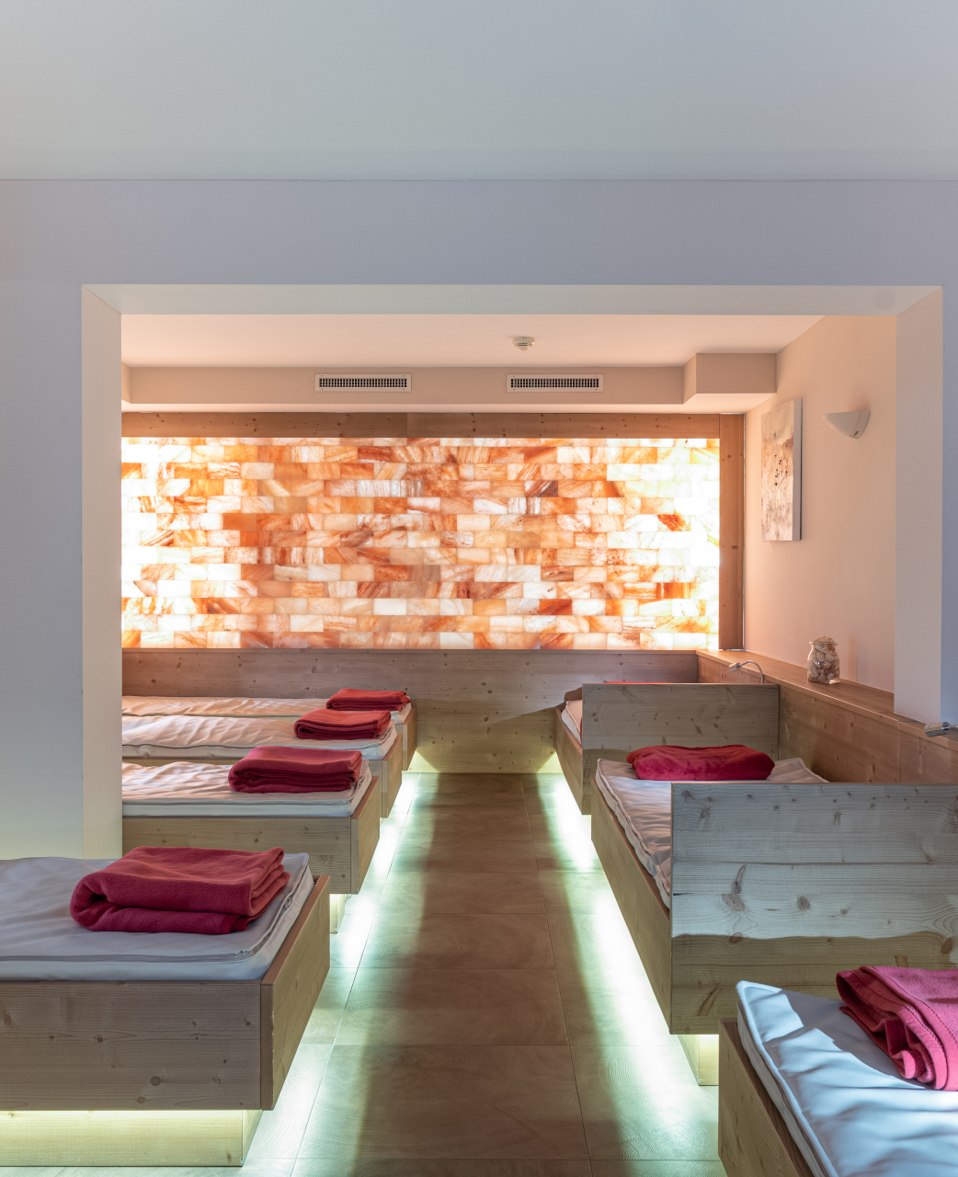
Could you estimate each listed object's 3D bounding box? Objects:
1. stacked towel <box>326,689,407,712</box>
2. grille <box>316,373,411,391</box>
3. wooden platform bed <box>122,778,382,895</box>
[{"bbox_3d":[-0.612,0.623,6.552,0.434,0.077,0.380,0,1,0],"label":"stacked towel"},{"bbox_3d":[-0.667,-1.189,6.809,0.554,0.104,0.025,0,1,0],"label":"grille"},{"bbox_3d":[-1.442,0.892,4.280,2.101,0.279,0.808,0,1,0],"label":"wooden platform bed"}]

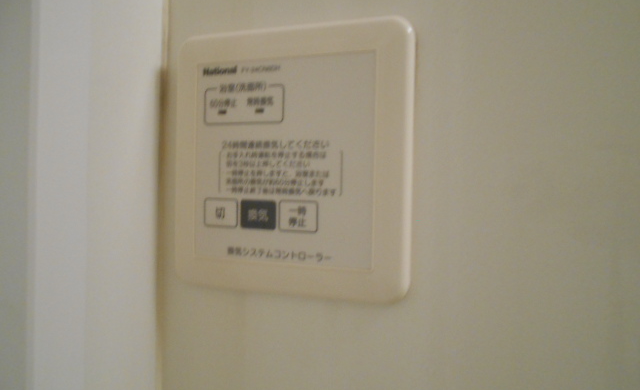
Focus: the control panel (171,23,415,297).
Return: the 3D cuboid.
[{"bbox_3d":[-0.016,-0.015,0.222,0.116,0.120,0.011,2,1,22],"label":"control panel"}]

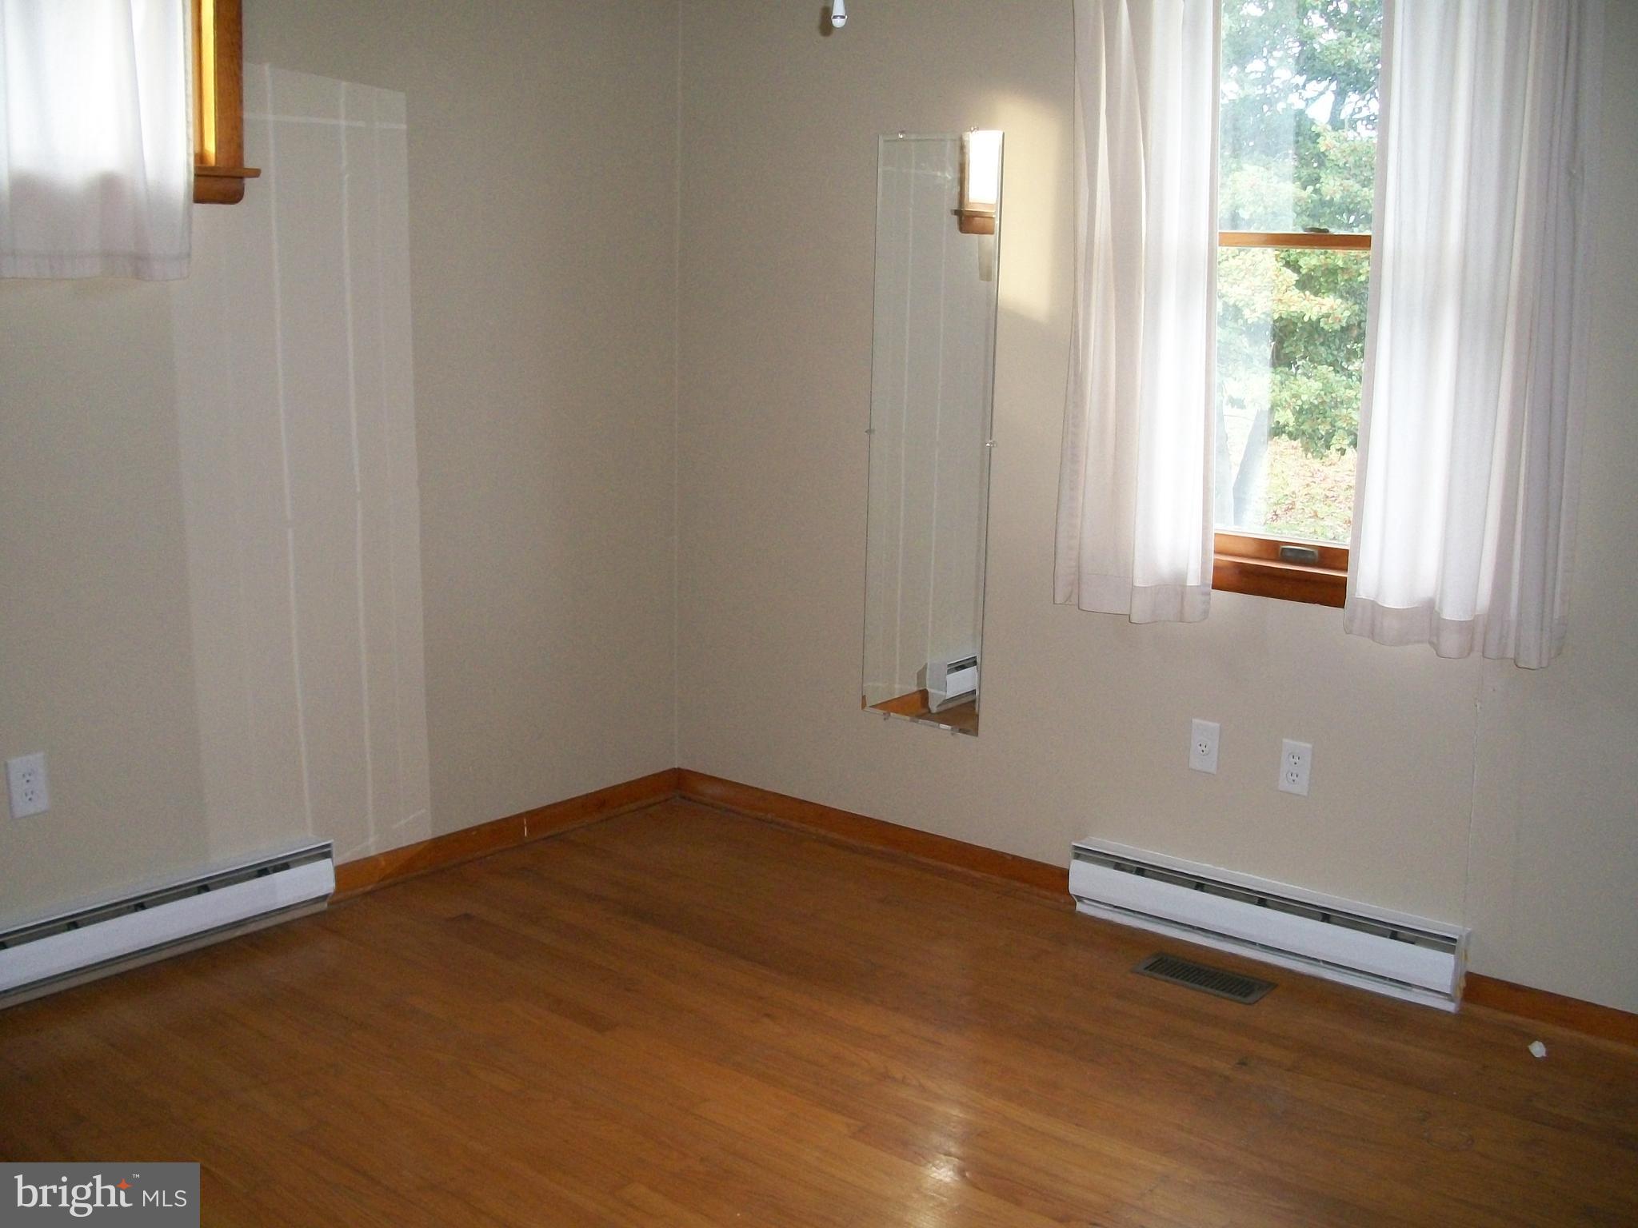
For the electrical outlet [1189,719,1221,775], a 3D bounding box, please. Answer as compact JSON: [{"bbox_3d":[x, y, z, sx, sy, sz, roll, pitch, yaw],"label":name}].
[{"bbox_3d":[0.881,0.305,3.789,0.070,0.115,0.009,9,13,38],"label":"electrical outlet"}]

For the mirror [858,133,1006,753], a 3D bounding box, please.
[{"bbox_3d":[0.273,-0.442,4.161,0.370,1.478,0.012,9,13,38],"label":"mirror"}]

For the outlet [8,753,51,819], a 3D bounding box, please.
[{"bbox_3d":[-1.605,0.351,3.368,0.009,0.122,0.076,9,13,38],"label":"outlet"}]

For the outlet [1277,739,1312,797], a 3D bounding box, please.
[{"bbox_3d":[1.050,0.341,3.656,0.070,0.115,0.009,9,13,38],"label":"outlet"}]

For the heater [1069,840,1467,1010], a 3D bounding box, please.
[{"bbox_3d":[0.981,0.691,3.721,0.907,0.178,0.088,9,13,38],"label":"heater"}]

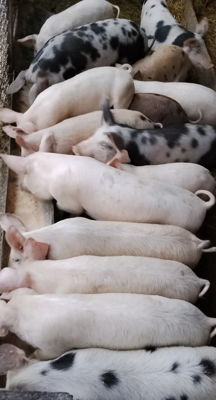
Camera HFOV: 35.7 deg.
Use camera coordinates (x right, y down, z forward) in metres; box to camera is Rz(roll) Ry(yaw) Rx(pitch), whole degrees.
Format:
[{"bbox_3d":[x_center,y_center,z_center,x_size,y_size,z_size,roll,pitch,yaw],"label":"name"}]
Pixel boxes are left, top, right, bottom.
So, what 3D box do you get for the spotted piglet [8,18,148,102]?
[{"bbox_3d":[-0.141,-0.784,2.062,0.840,0.410,0.250,-26,62,-15],"label":"spotted piglet"}]

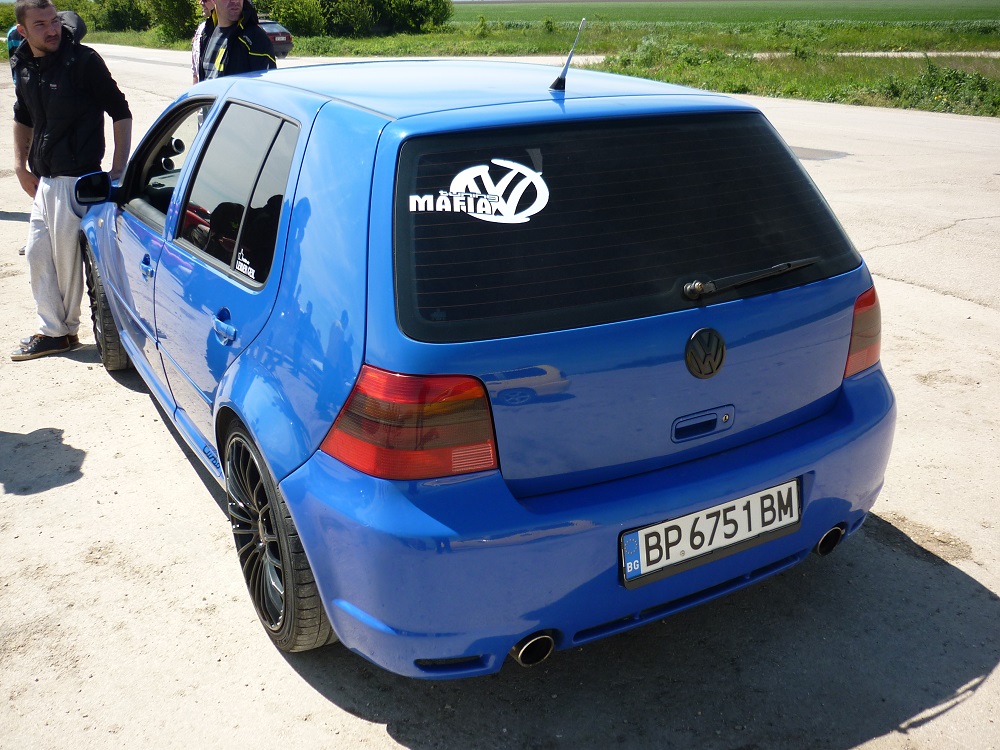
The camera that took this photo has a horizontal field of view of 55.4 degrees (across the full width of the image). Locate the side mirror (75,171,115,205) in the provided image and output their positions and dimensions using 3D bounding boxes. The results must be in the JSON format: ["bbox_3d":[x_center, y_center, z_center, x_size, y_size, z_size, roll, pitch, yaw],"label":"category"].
[{"bbox_3d":[-1.530,-0.716,3.605,0.162,0.127,0.095,-19,27,-41],"label":"side mirror"}]

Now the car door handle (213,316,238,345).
[{"bbox_3d":[-0.650,-0.106,2.269,0.045,0.055,0.185,-12,23,-28],"label":"car door handle"}]

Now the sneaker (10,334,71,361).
[{"bbox_3d":[-2.318,-0.166,4.769,0.280,0.107,0.102,-17,26,-38],"label":"sneaker"}]

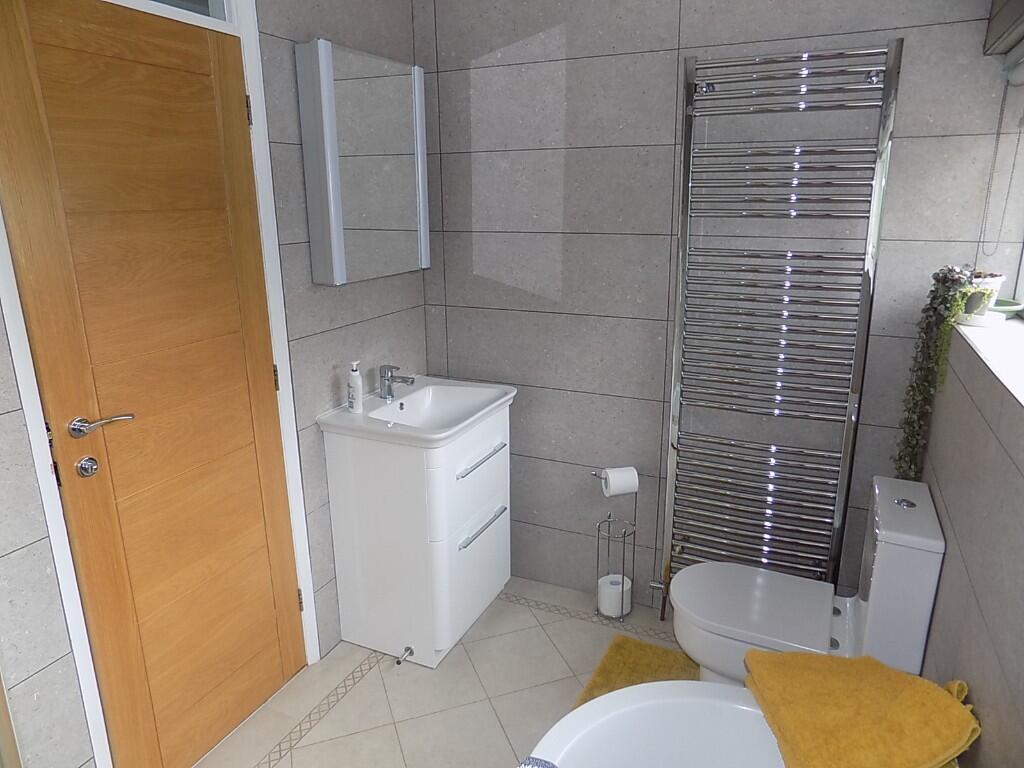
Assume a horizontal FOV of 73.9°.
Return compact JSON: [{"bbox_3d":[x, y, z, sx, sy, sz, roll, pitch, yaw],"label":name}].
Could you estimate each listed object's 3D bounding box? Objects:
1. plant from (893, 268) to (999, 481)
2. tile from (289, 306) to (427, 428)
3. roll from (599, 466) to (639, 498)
[{"bbox_3d":[1.279,0.001,1.984,0.210,0.650,0.170,6,17,24],"label":"plant"},{"bbox_3d":[-0.523,-0.082,2.462,0.010,0.292,0.786,6,17,24],"label":"tile"},{"bbox_3d":[0.398,0.359,2.497,0.103,0.101,0.101,-3,15,-10],"label":"roll"}]

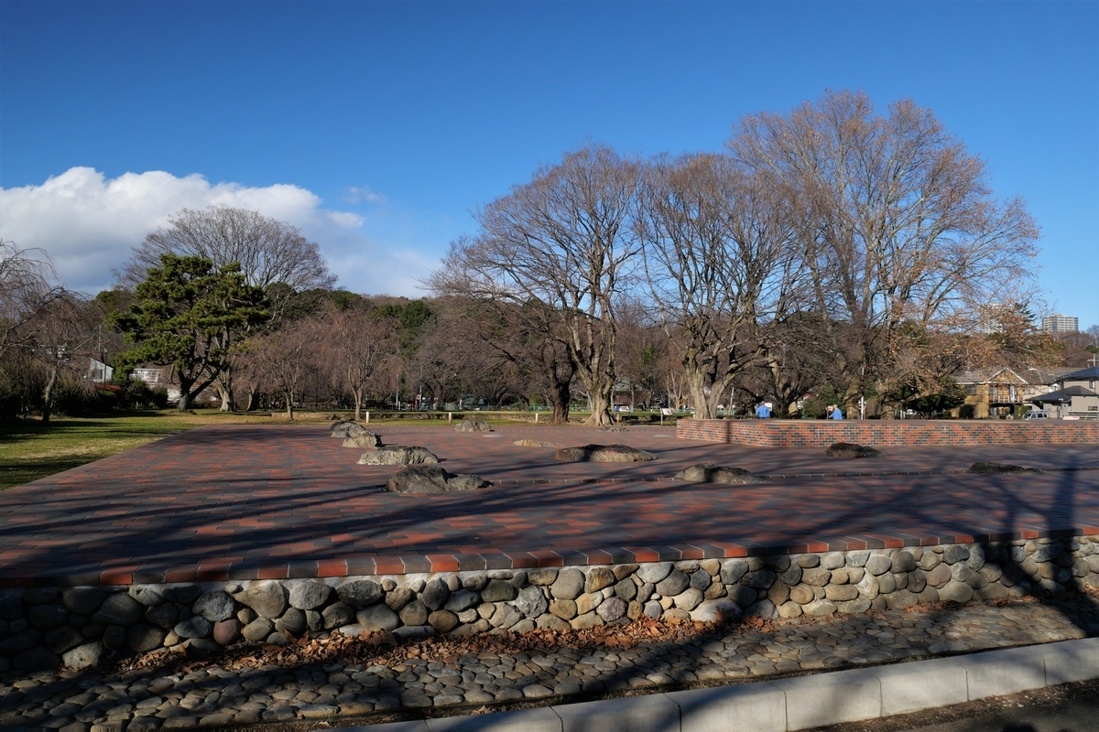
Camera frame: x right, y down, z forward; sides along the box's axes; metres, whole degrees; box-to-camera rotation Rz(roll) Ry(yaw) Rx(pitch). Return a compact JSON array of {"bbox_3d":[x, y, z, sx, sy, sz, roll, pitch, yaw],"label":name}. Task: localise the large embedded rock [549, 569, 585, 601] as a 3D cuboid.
[{"bbox_3d":[0.127,1.554,5.839,0.259,0.218,0.202,1,-3,-18],"label":"large embedded rock"}]

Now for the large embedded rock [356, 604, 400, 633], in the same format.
[{"bbox_3d":[-1.161,1.715,5.602,0.286,0.187,0.215,1,-2,-14],"label":"large embedded rock"}]

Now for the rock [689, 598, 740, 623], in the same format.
[{"bbox_3d":[1.259,1.866,6.278,0.391,0.181,0.274,1,-2,-17],"label":"rock"}]

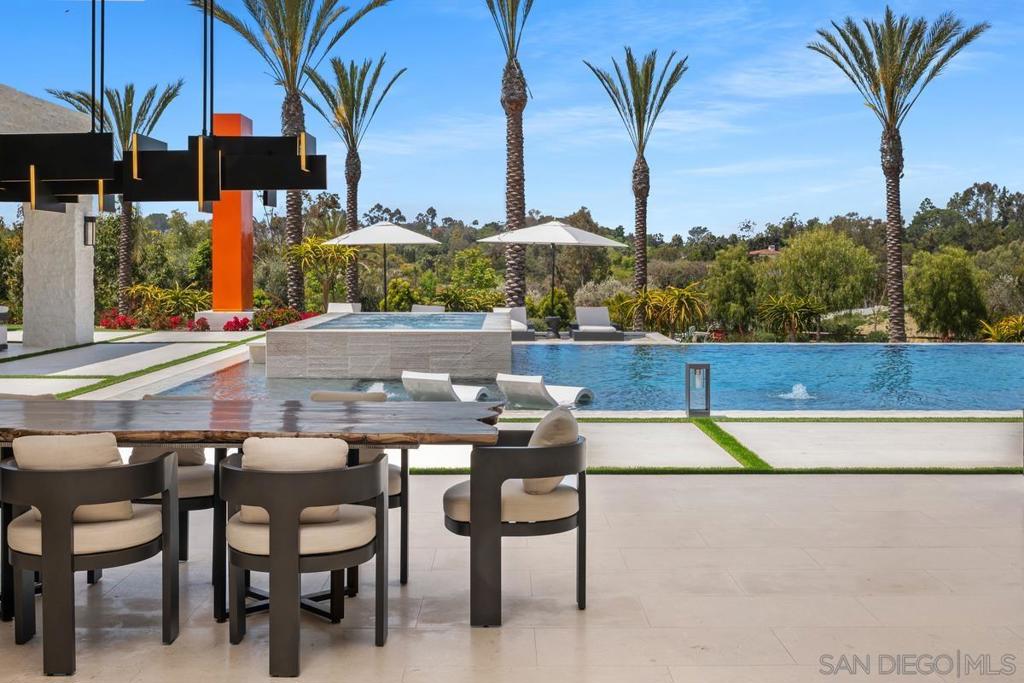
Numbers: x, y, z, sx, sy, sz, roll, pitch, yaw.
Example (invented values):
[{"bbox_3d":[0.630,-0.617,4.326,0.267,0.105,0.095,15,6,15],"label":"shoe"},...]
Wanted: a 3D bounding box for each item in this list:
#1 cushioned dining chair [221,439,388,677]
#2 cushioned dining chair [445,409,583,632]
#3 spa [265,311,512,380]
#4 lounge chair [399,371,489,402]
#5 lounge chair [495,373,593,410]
[{"bbox_3d":[-0.775,0.750,4.396,0.605,0.830,0.605,0,4,3],"label":"cushioned dining chair"},{"bbox_3d":[0.013,0.704,4.956,0.605,0.845,0.605,0,4,0],"label":"cushioned dining chair"},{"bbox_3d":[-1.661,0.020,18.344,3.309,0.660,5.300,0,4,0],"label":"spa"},{"bbox_3d":[-0.673,0.601,13.472,0.600,0.600,1.500,1,4,21],"label":"lounge chair"},{"bbox_3d":[0.431,0.620,13.190,0.600,0.600,1.500,2,4,27],"label":"lounge chair"}]

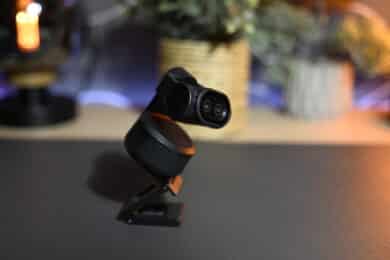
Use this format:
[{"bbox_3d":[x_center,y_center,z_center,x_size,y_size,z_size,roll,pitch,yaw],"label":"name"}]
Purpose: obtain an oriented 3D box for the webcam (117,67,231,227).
[{"bbox_3d":[-0.022,0.010,0.411,0.074,0.109,0.065,11,17,36],"label":"webcam"}]

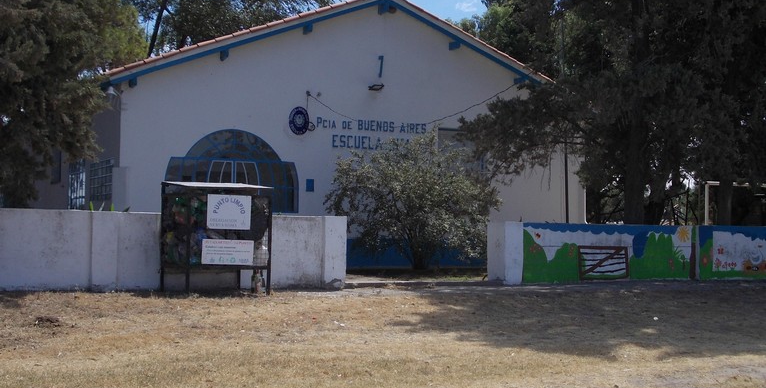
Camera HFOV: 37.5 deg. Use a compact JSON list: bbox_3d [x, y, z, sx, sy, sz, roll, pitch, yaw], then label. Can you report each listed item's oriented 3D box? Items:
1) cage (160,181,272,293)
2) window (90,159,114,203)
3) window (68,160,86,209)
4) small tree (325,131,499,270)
[{"bbox_3d":[-2.179,0.548,14.720,1.140,1.450,1.000,2,-3,-30],"label":"cage"},{"bbox_3d":[-5.091,-0.205,20.410,0.120,0.740,1.560,2,-3,-30],"label":"window"},{"bbox_3d":[-5.950,-0.071,21.916,0.120,1.100,1.280,2,-3,-30],"label":"window"},{"bbox_3d":[0.503,0.110,19.699,2.950,2.400,2.800,0,-3,0],"label":"small tree"}]

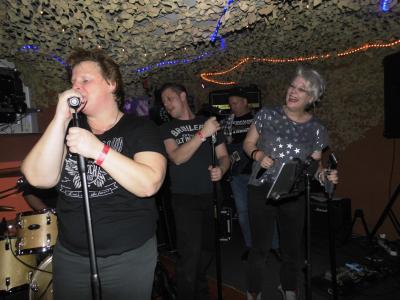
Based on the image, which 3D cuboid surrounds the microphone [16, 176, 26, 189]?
[{"bbox_3d":[-1.296,0.236,2.100,0.060,0.080,0.100,2,6,37],"label":"microphone"}]

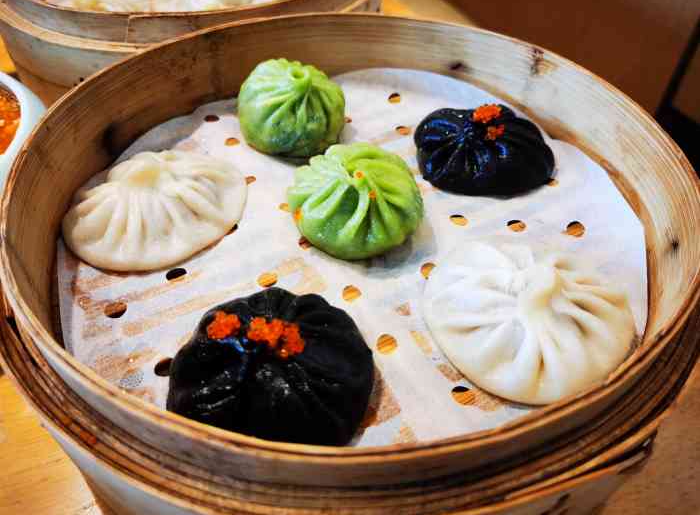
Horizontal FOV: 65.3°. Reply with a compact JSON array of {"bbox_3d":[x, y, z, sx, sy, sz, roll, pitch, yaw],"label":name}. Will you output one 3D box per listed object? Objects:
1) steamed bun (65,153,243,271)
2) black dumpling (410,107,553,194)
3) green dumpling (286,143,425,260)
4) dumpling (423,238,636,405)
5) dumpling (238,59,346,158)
[{"bbox_3d":[-0.068,-0.022,0.192,0.064,0.023,0.053,-25,51,-22],"label":"steamed bun"},{"bbox_3d":[0.052,-0.045,0.213,0.055,0.024,0.048,15,48,15],"label":"black dumpling"},{"bbox_3d":[0.002,-0.023,0.191,0.047,0.026,0.048,-1,46,0],"label":"green dumpling"},{"bbox_3d":[0.051,0.013,0.157,0.060,0.024,0.056,10,47,10],"label":"dumpling"},{"bbox_3d":[-0.025,-0.065,0.228,0.046,0.031,0.045,-1,46,0],"label":"dumpling"}]

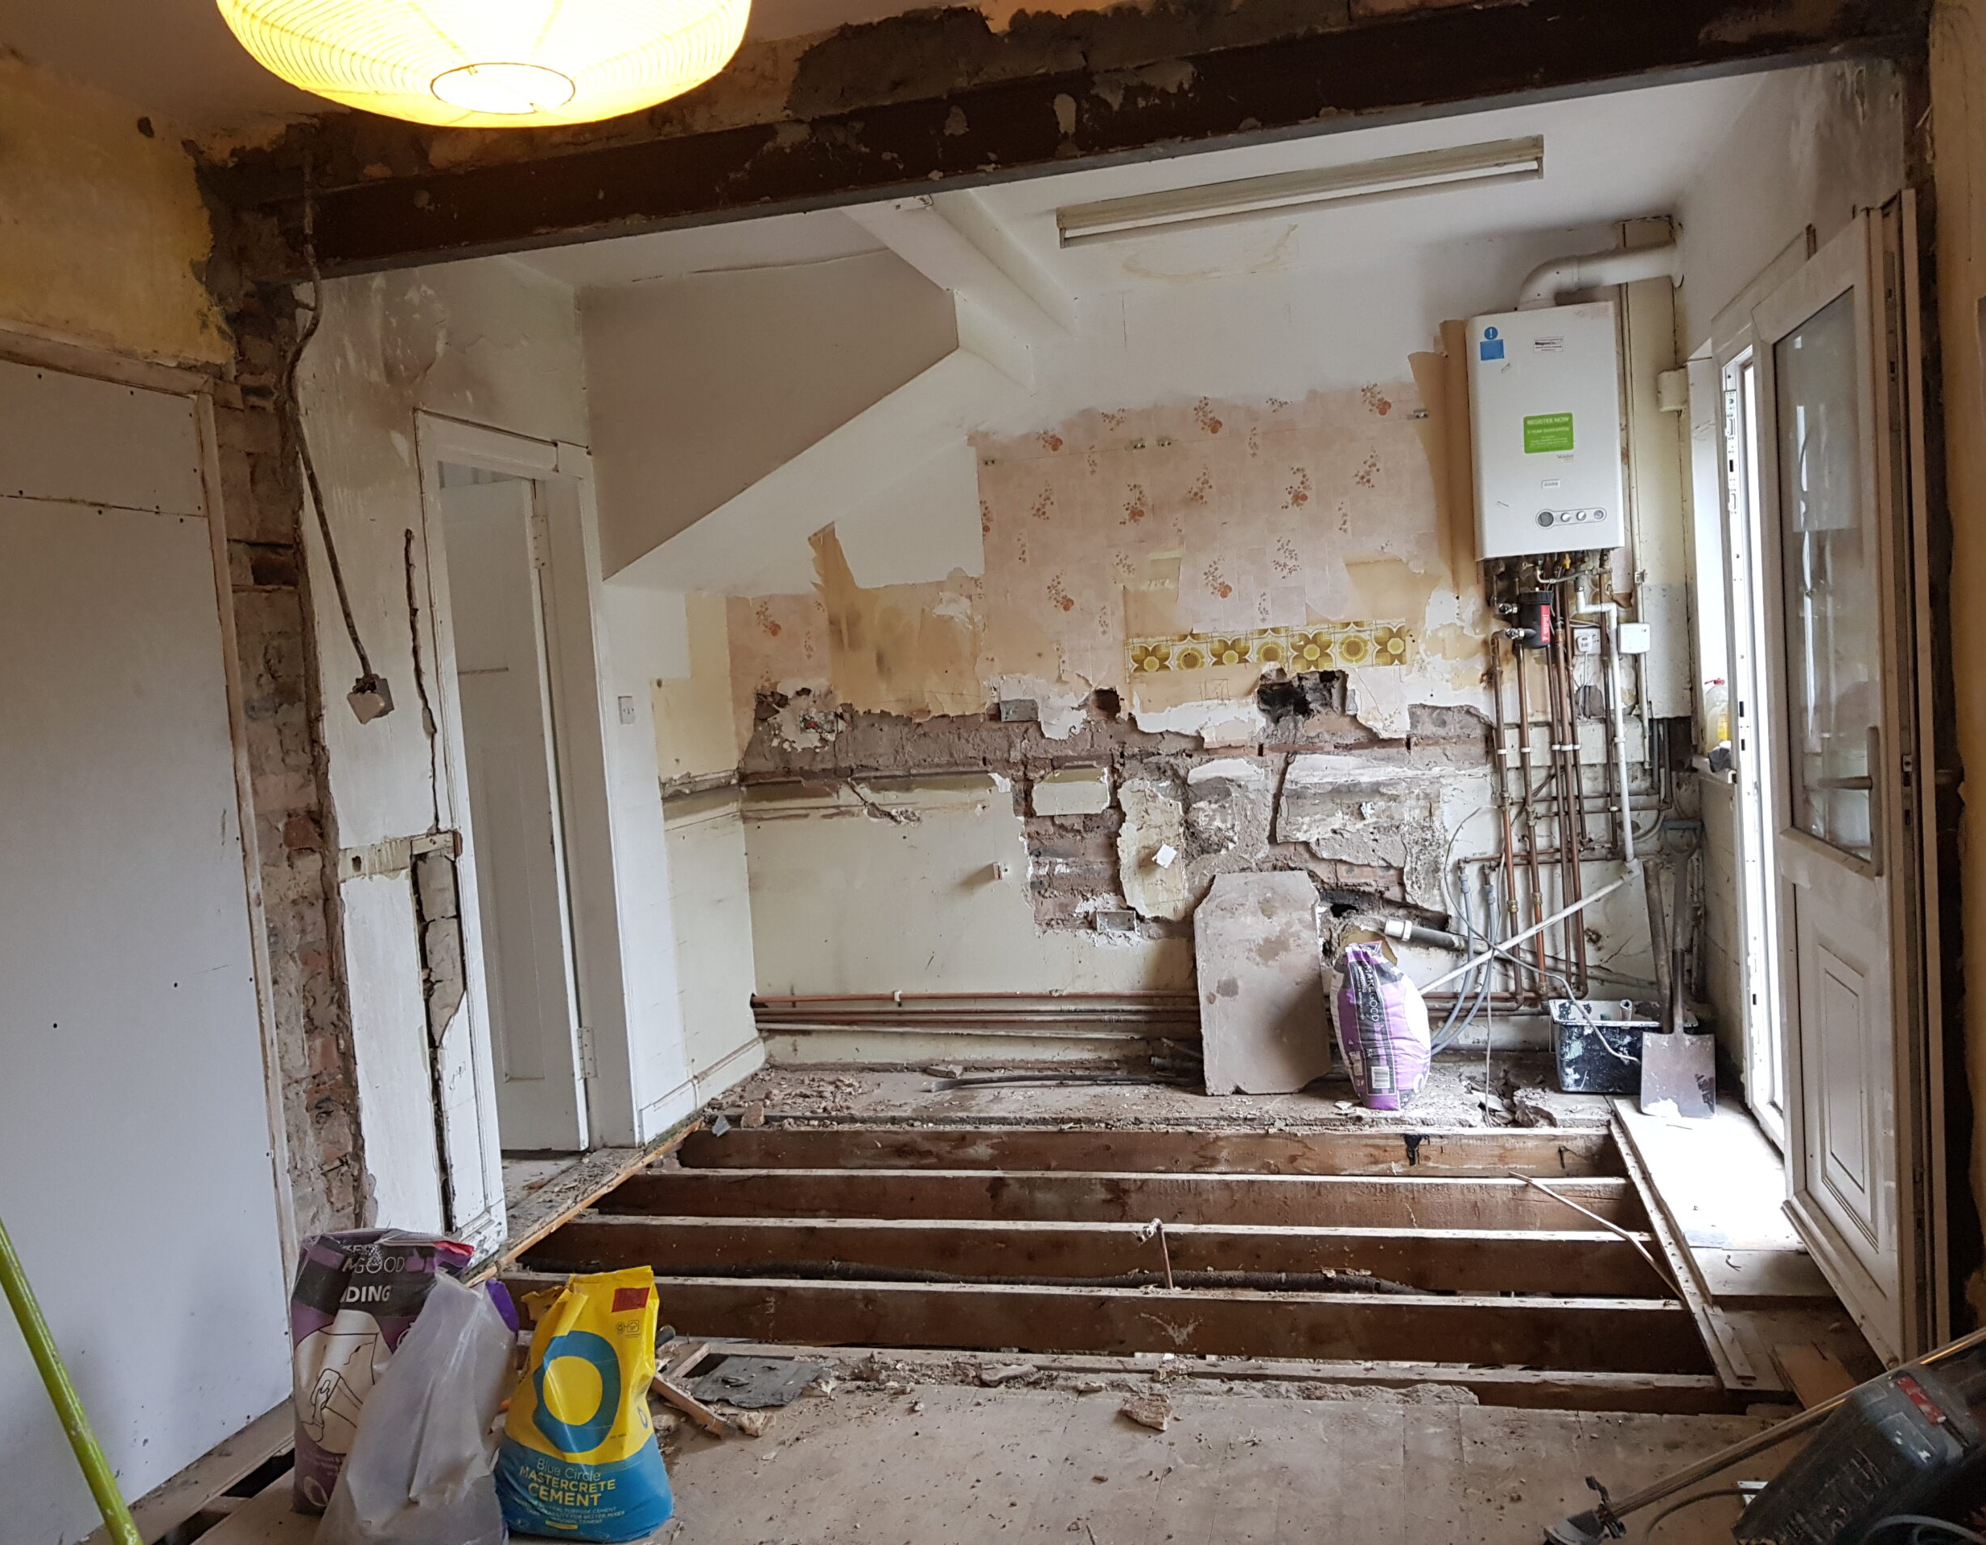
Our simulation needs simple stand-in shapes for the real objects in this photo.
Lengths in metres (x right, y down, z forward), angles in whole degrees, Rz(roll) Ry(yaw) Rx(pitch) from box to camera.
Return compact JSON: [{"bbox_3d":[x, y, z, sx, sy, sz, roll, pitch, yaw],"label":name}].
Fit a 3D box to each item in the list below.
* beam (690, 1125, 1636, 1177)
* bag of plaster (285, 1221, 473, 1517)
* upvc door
[{"bbox_3d":[0.383,1.127,4.603,2.797,0.125,0.050,-3,4,14],"label":"beam"},{"bbox_3d":[-1.091,1.087,2.803,0.325,0.440,0.130,-4,4,8],"label":"bag of plaster"},{"bbox_3d":[1.674,0.033,3.064,0.070,2.030,0.800,-3,4,14],"label":"upvc door"}]

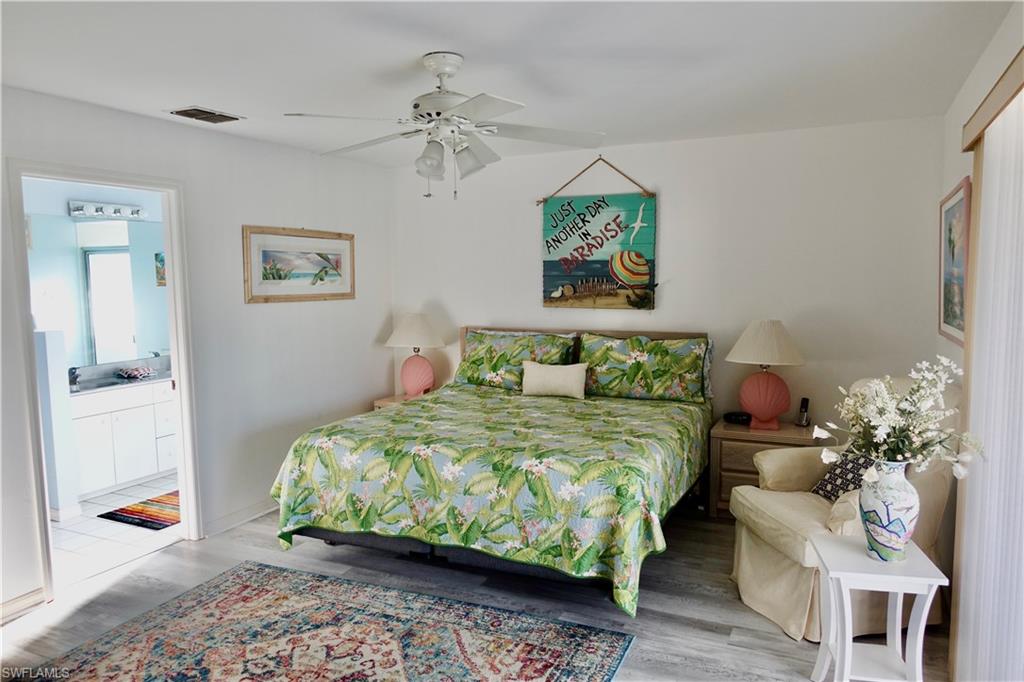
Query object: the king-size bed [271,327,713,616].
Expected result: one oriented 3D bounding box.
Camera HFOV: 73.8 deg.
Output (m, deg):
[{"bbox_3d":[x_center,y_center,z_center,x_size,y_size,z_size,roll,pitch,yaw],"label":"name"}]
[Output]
[{"bbox_3d":[0.015,0.585,4.150,2.086,1.148,2.106,2,6,27],"label":"king-size bed"}]

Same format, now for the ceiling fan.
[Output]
[{"bbox_3d":[-0.279,-0.886,2.827,1.300,0.556,1.300,2,6,26],"label":"ceiling fan"}]

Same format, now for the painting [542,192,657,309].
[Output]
[{"bbox_3d":[0.615,-0.629,4.887,0.848,0.791,0.030,2,6,26],"label":"painting"}]

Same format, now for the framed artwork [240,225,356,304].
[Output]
[{"bbox_3d":[-1.448,-0.525,4.749,0.030,0.489,1.063,2,6,27],"label":"framed artwork"}]

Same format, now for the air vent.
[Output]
[{"bbox_3d":[-1.675,-1.224,3.741,0.260,0.020,0.350,2,6,26],"label":"air vent"}]

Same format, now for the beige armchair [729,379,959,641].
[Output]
[{"bbox_3d":[1.531,0.743,3.222,0.787,0.973,0.712,-2,6,-14],"label":"beige armchair"}]

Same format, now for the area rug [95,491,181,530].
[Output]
[{"bbox_3d":[-2.281,1.128,4.778,0.600,0.015,0.875,2,6,26],"label":"area rug"}]

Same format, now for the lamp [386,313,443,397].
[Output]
[{"bbox_3d":[-0.757,0.128,5.393,0.461,0.692,0.461,-1,6,0],"label":"lamp"}]

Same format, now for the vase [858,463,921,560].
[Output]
[{"bbox_3d":[1.306,0.583,2.364,0.191,0.341,0.191,2,6,27],"label":"vase"}]

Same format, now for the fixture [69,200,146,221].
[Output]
[{"bbox_3d":[-3.179,-1.016,5.402,0.130,0.115,0.612,2,6,27],"label":"fixture"}]

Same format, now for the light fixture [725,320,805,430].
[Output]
[{"bbox_3d":[1.579,0.217,4.280,0.466,0.691,0.466,2,6,26],"label":"light fixture"}]

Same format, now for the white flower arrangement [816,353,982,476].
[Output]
[{"bbox_3d":[1.311,0.263,2.322,0.532,0.421,0.451,2,6,27],"label":"white flower arrangement"}]

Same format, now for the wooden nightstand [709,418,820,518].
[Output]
[{"bbox_3d":[1.607,0.838,4.358,0.607,0.562,0.386,2,6,26],"label":"wooden nightstand"}]

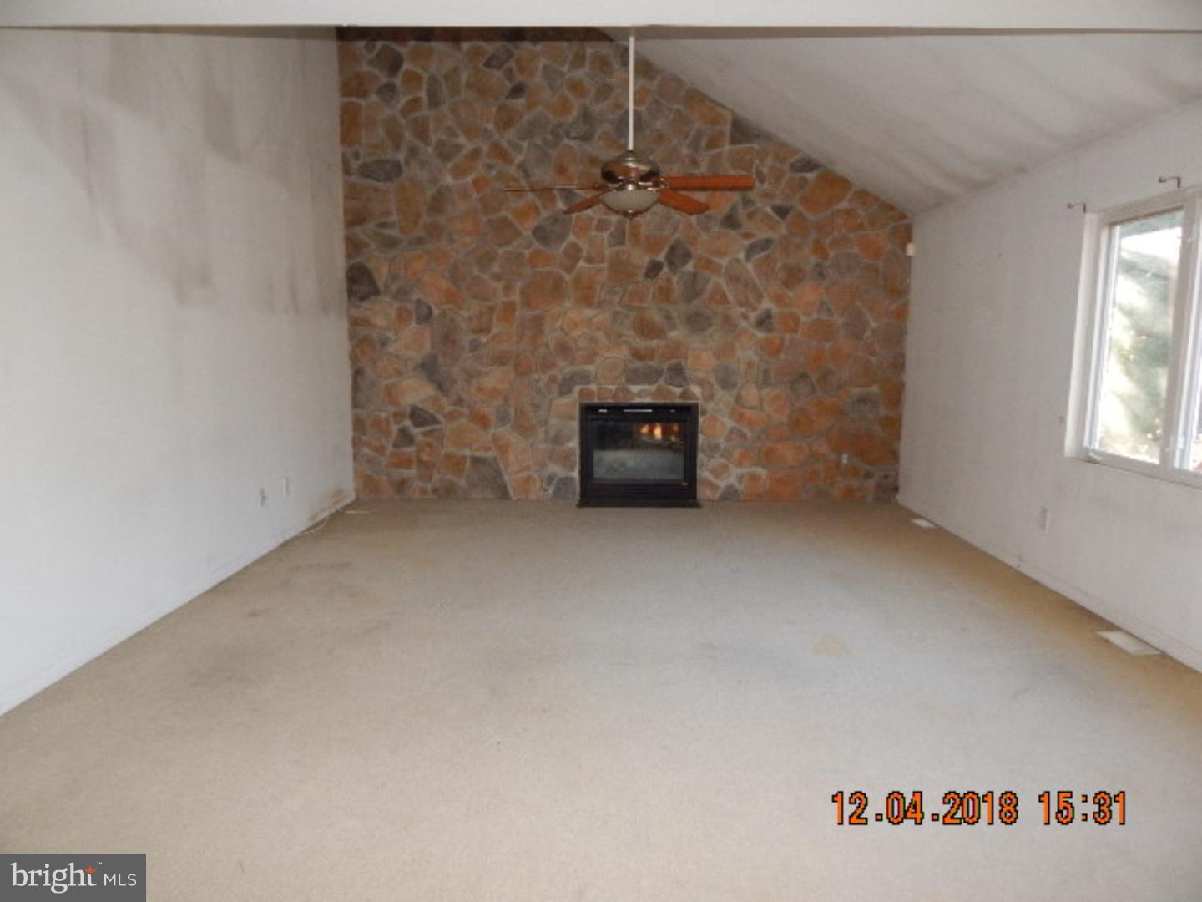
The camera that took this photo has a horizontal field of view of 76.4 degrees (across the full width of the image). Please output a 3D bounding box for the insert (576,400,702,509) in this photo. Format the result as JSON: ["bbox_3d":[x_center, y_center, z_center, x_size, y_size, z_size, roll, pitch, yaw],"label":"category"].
[{"bbox_3d":[0.324,0.006,6.754,1.060,0.890,0.330,0,8,1],"label":"insert"}]

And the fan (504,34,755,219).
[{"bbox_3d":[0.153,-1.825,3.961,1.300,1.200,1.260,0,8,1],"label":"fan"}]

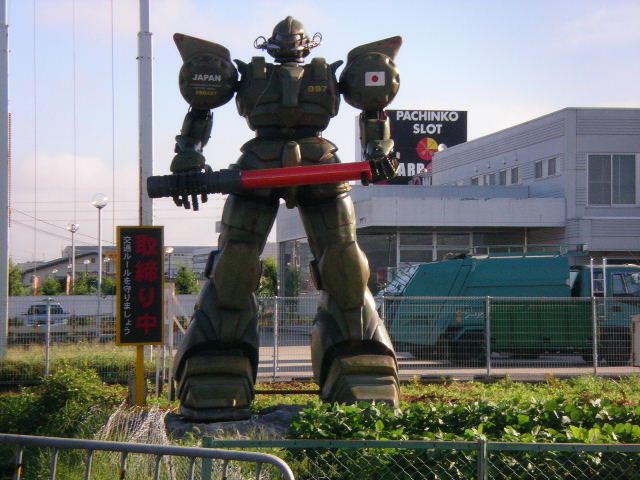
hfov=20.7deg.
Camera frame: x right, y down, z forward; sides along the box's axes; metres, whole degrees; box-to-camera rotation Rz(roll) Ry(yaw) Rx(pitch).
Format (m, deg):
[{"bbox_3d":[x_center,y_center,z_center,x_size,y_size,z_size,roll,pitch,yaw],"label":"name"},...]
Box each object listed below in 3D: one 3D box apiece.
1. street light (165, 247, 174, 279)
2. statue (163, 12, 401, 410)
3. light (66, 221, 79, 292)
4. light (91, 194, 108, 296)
[{"bbox_3d":[-11.820,3.000,138.000,0.520,4.900,0.520,0,-2,0],"label":"street light"},{"bbox_3d":[-0.460,-0.300,22.700,3.050,5.170,1.600,0,-2,-3],"label":"statue"},{"bbox_3d":[-11.950,1.650,85.100,0.520,4.900,0.520,0,-2,0],"label":"light"},{"bbox_3d":[-7.520,0.860,60.050,0.520,4.950,0.520,0,-2,0],"label":"light"}]

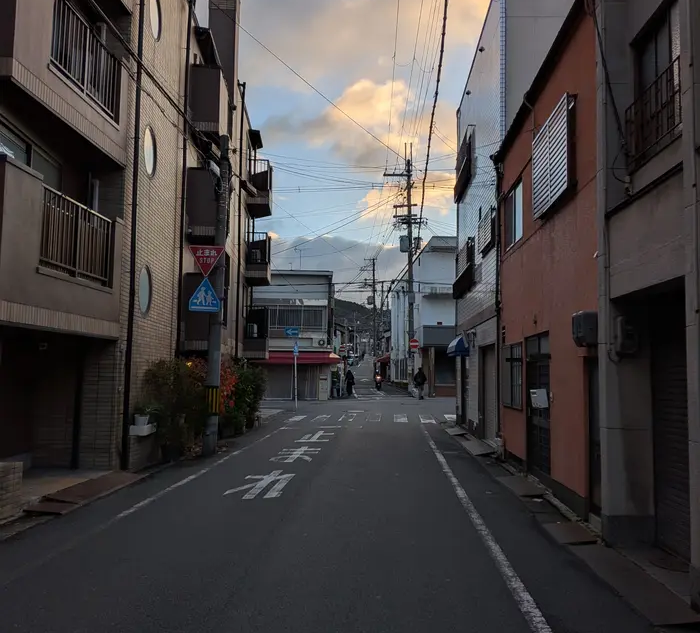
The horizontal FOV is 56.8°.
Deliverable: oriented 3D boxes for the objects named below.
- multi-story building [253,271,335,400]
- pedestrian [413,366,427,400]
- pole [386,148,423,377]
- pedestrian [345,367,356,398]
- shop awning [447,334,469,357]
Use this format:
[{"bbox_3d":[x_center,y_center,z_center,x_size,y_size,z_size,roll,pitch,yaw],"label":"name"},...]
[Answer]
[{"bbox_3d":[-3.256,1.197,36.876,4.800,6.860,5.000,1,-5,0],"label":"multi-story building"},{"bbox_3d":[3.826,3.633,35.073,0.620,1.750,0.420,1,-5,3],"label":"pedestrian"},{"bbox_3d":[3.601,-3.045,41.191,2.300,16.220,1.100,1,-5,3],"label":"pole"},{"bbox_3d":[0.042,4.148,40.367,0.550,1.610,0.420,1,-5,3],"label":"pedestrian"},{"bbox_3d":[2.971,0.798,17.800,0.550,0.620,1.600,1,-5,3],"label":"shop awning"}]

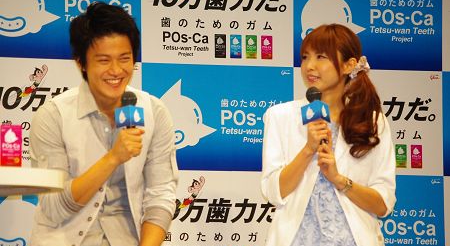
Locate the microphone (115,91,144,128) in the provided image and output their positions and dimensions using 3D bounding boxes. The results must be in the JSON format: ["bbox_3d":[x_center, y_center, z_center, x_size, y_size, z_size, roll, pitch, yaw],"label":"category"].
[{"bbox_3d":[-0.284,0.009,7.900,0.063,0.210,0.063,-9,-8,43],"label":"microphone"}]

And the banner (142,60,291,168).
[{"bbox_3d":[-0.022,-0.016,9.400,0.582,0.391,0.020,1,-6,-17],"label":"banner"}]

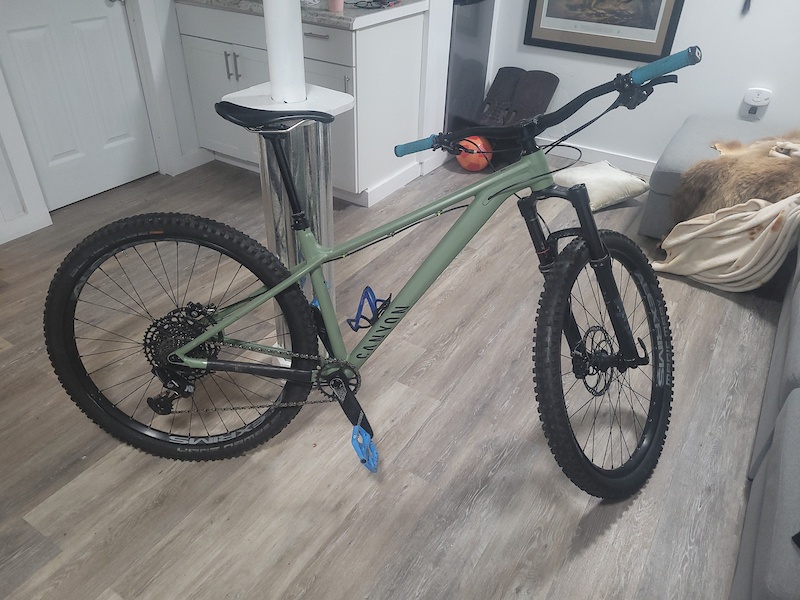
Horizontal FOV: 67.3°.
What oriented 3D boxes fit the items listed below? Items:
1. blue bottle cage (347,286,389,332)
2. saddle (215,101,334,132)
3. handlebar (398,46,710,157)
[{"bbox_3d":[-0.083,0.026,1.592,0.080,0.145,0.075,35,18,-12],"label":"blue bottle cage"},{"bbox_3d":[-0.294,-0.432,1.416,0.277,0.070,0.145,4,22,0],"label":"saddle"},{"bbox_3d":[0.303,-0.434,1.439,0.785,0.090,0.110,-6,21,45],"label":"handlebar"}]

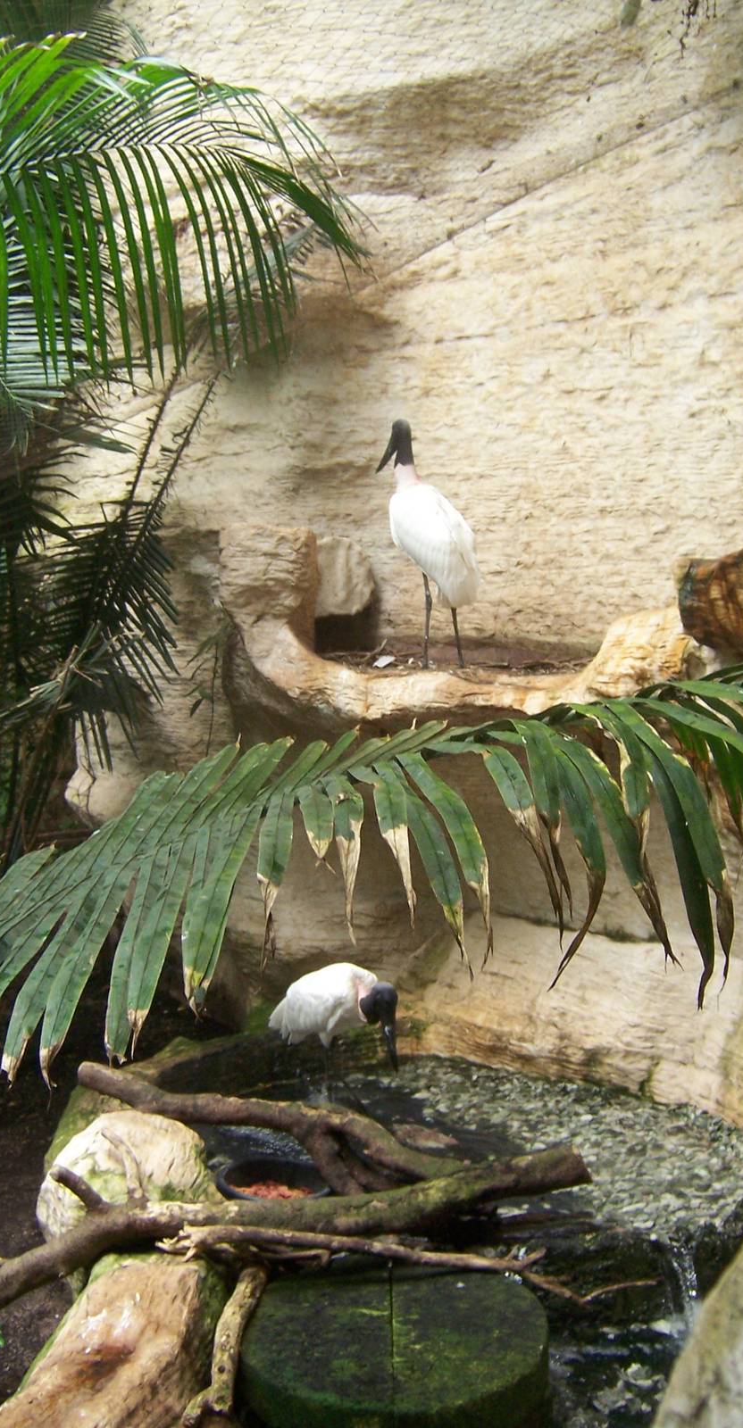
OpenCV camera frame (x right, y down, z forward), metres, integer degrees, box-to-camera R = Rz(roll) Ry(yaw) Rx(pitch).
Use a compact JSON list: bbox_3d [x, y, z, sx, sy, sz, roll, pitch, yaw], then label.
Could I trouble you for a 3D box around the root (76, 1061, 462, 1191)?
[{"bbox_3d":[-0.435,1.625,5.417,1.599,0.249,0.244,12,7,16],"label":"root"}]

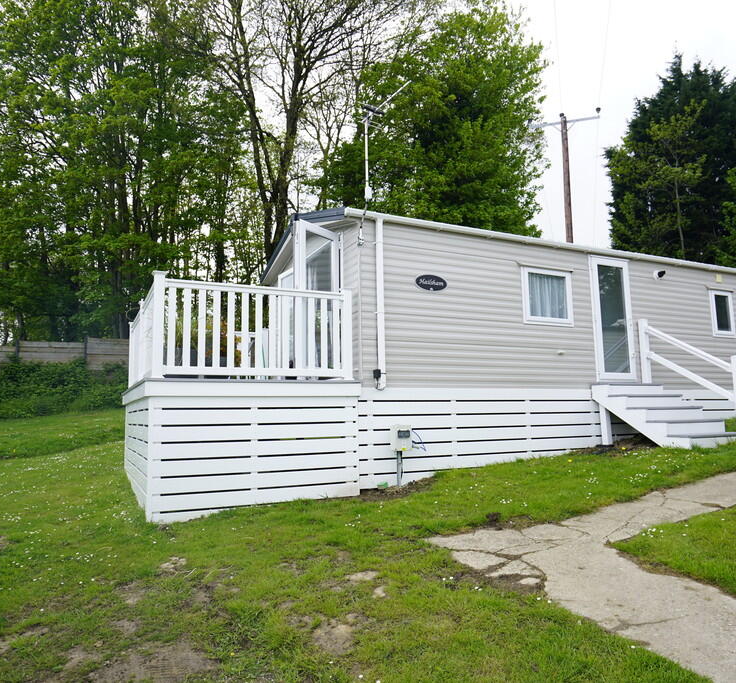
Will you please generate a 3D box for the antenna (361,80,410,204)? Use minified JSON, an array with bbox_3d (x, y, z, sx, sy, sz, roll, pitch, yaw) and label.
[{"bbox_3d":[0.218,-2.397,6.917,0.360,1.220,1.050,4,-9,-33],"label":"antenna"}]

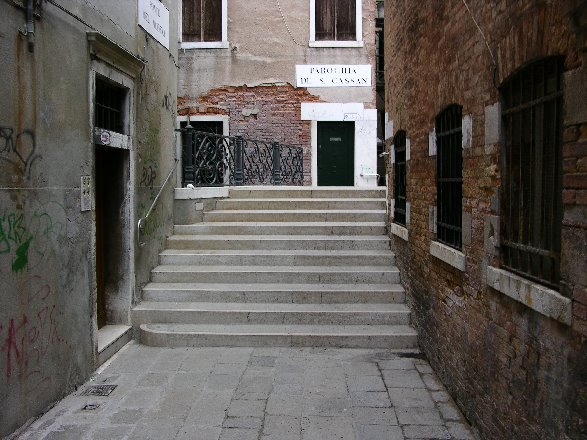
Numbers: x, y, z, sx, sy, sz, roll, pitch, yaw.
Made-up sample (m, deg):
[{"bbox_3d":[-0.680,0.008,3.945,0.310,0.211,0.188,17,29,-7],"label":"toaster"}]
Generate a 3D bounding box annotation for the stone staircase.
[{"bbox_3d":[-0.211,0.399,7.803,2.979,1.584,3.630,0,3,1],"label":"stone staircase"}]

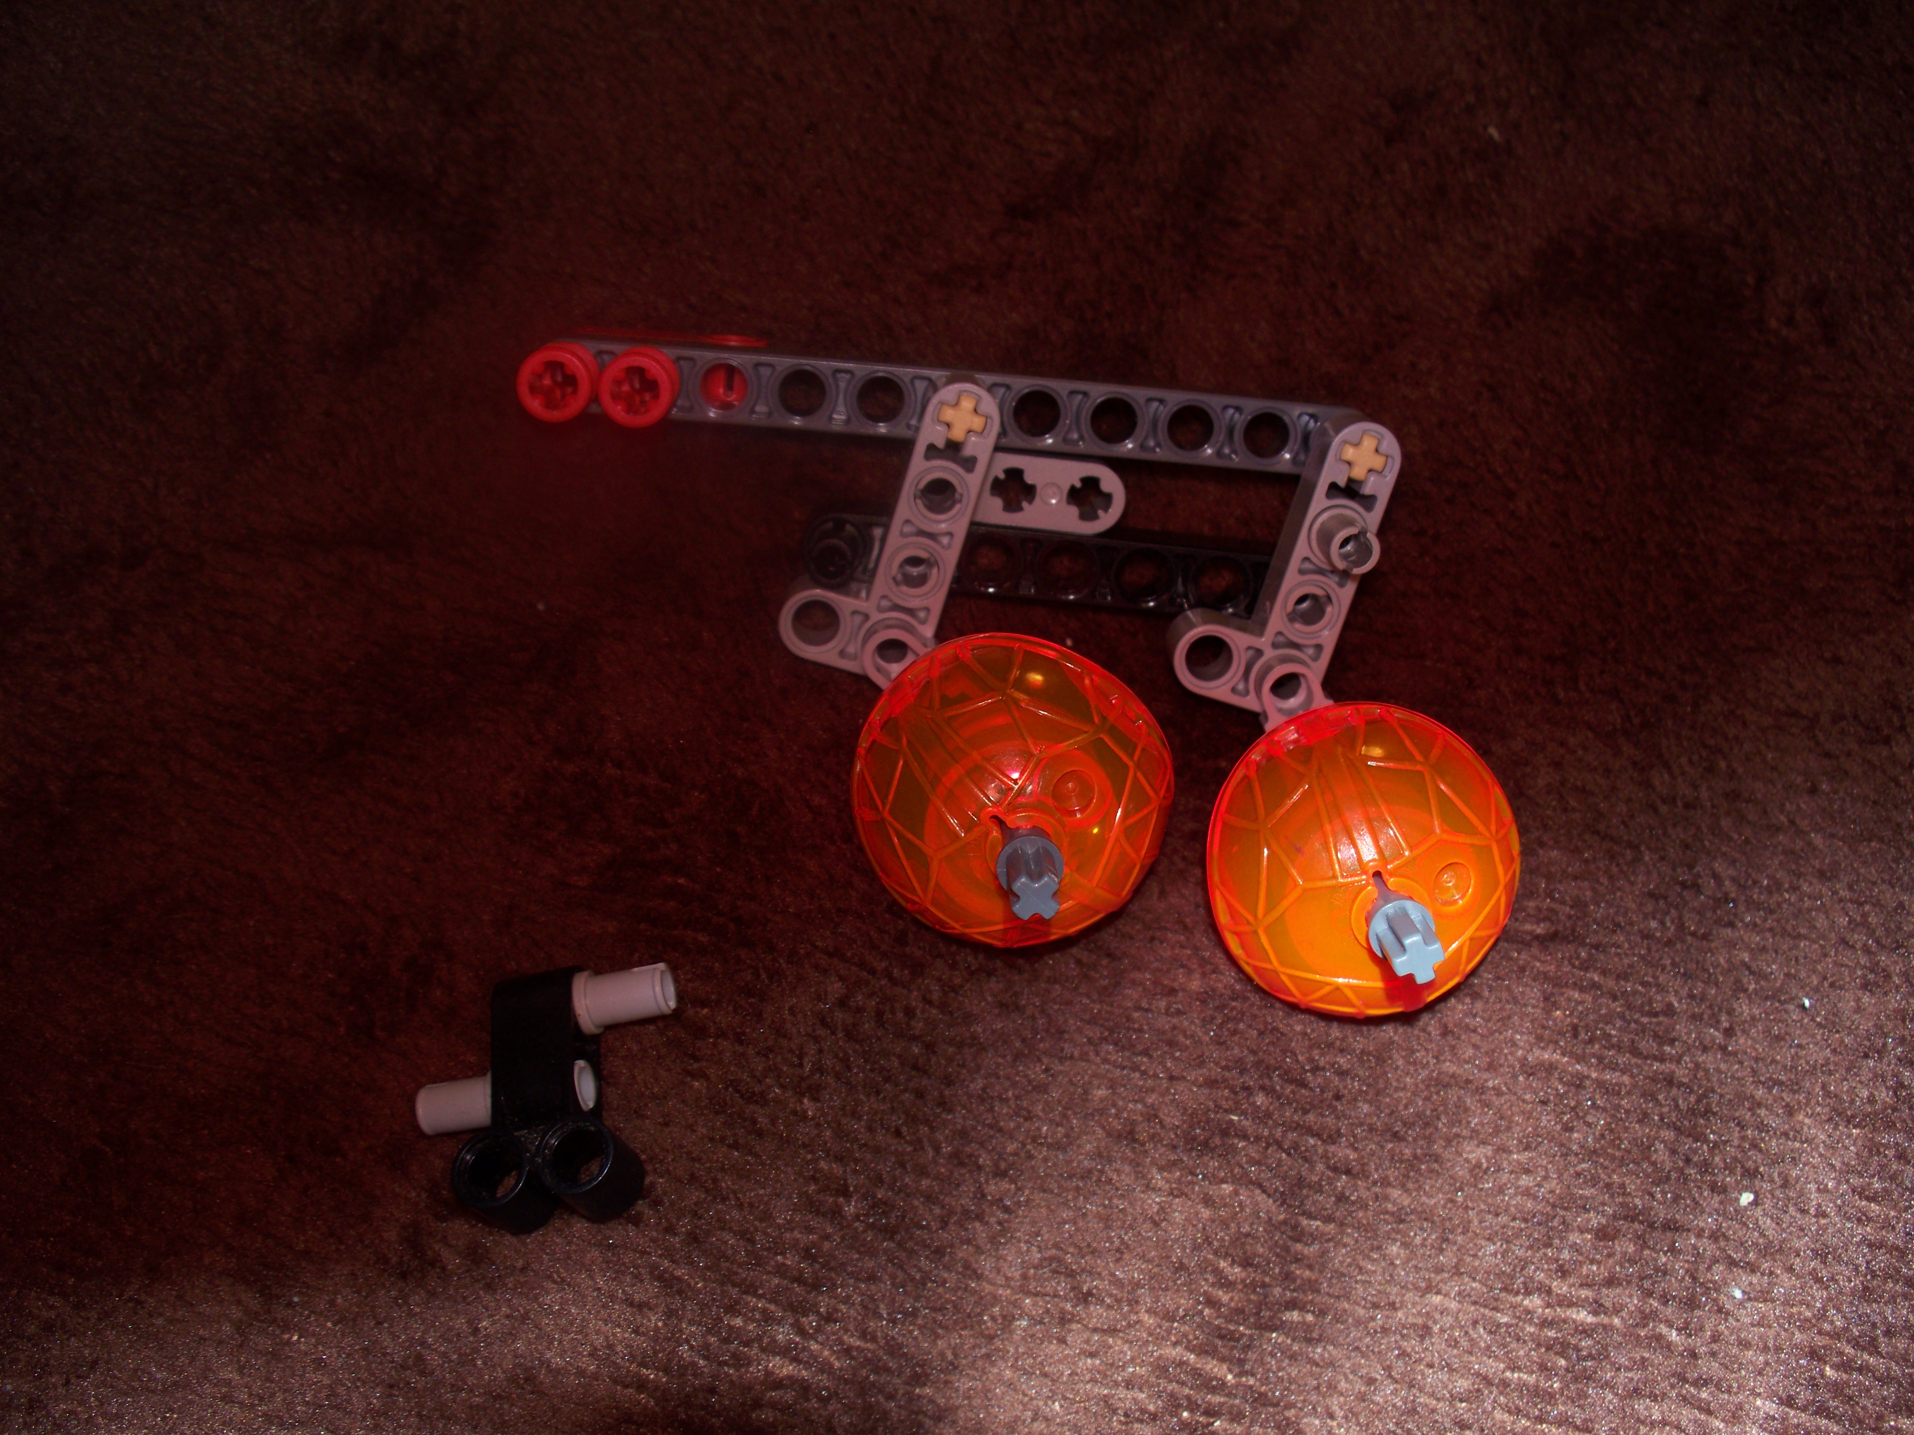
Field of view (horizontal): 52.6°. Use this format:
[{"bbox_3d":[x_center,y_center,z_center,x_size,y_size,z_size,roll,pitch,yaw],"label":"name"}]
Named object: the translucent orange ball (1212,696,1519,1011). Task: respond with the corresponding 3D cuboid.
[{"bbox_3d":[0.042,0.018,0.192,0.033,0.028,0.033,-1,107,-2],"label":"translucent orange ball"}]

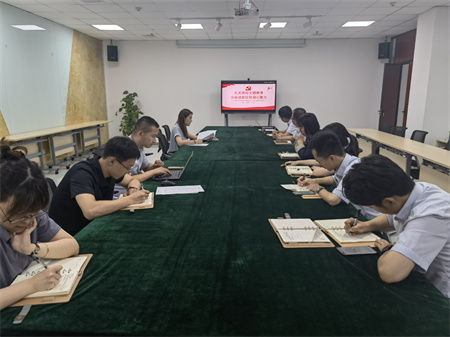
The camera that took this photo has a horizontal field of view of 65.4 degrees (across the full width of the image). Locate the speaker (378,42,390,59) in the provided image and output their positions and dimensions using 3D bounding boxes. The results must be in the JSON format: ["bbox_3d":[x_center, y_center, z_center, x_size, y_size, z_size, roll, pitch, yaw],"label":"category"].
[{"bbox_3d":[4.100,-3.011,8.983,0.260,0.400,0.220,9,15,37],"label":"speaker"}]

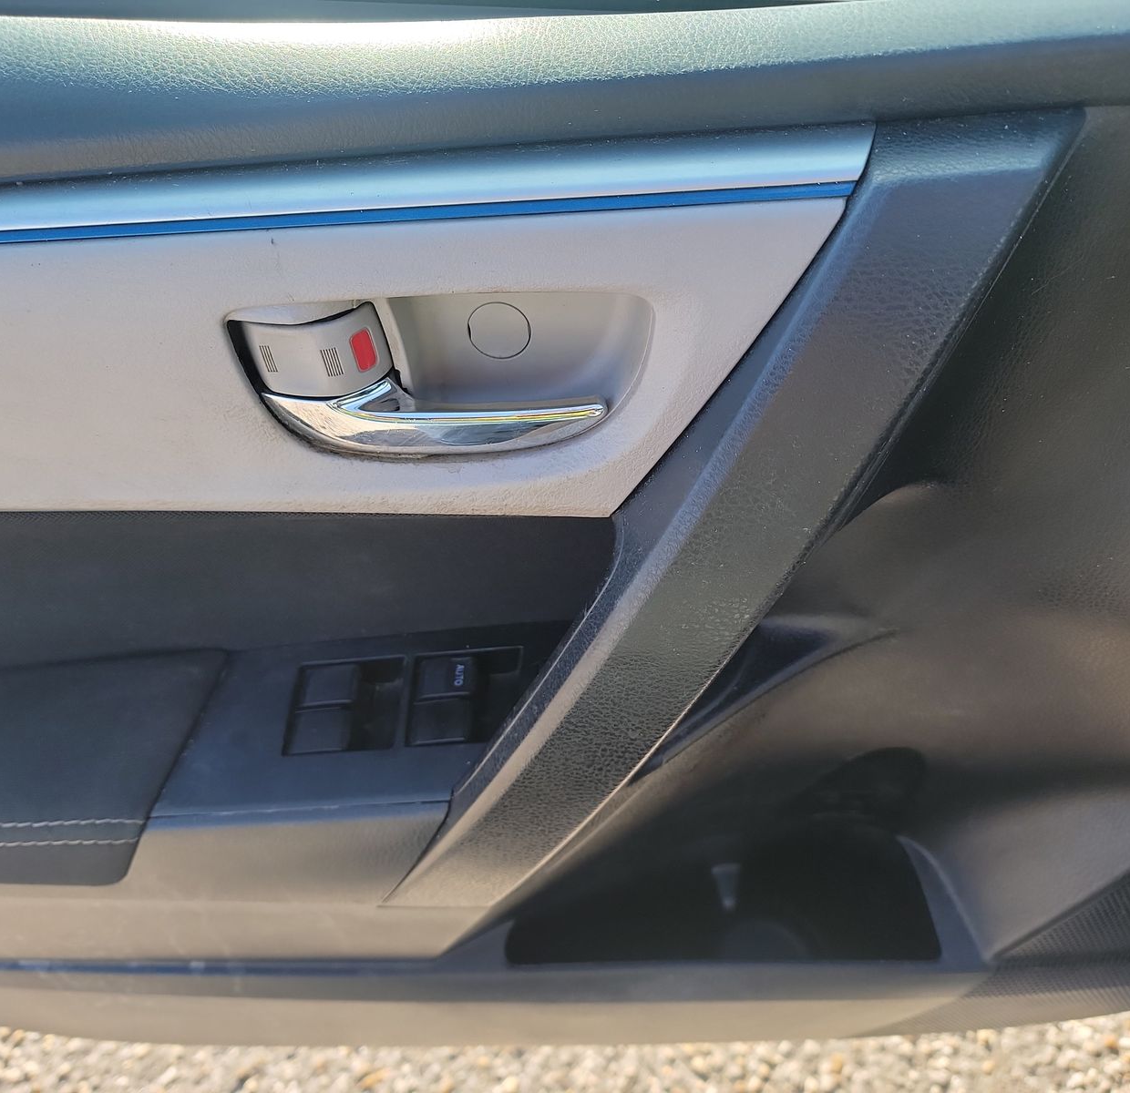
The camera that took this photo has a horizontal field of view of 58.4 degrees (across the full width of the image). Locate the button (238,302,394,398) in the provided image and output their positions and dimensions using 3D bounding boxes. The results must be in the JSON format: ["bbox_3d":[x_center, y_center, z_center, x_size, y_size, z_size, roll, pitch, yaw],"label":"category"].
[{"bbox_3d":[-0.095,-0.075,0.388,0.052,0.032,0.018,-1,45,0],"label":"button"}]

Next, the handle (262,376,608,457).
[{"bbox_3d":[-0.049,-0.049,0.384,0.128,0.023,0.022,-1,45,0],"label":"handle"}]

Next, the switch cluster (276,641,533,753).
[{"bbox_3d":[-0.065,0.062,0.415,0.095,0.016,0.045,-1,45,0],"label":"switch cluster"}]

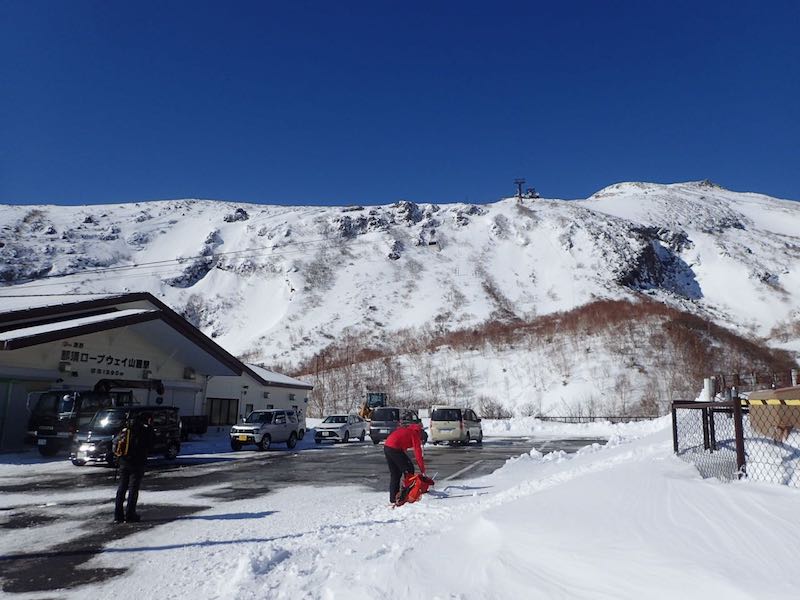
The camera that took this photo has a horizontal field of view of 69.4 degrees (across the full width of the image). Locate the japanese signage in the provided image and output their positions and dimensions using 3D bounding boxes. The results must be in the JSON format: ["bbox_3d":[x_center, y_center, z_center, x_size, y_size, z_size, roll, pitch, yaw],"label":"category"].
[{"bbox_3d":[-13.549,2.847,27.060,0.100,1.350,5.725,-3,-11,15],"label":"japanese signage"}]

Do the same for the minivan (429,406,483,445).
[{"bbox_3d":[2.982,6.413,29.625,1.695,1.840,4.690,-3,-11,18],"label":"minivan"}]

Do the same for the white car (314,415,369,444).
[{"bbox_3d":[-3.154,6.982,31.620,1.695,1.460,4.400,-3,-11,15],"label":"white car"}]

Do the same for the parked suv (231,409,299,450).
[{"bbox_3d":[-5.863,5.672,25.312,1.475,1.700,3.395,-3,-11,17],"label":"parked suv"}]

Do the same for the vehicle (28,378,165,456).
[{"bbox_3d":[-10.767,4.510,22.247,1.980,2.850,6.500,-3,-11,17],"label":"vehicle"}]

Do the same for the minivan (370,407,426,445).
[{"bbox_3d":[-0.082,6.545,30.325,1.720,1.840,4.700,-3,-11,14],"label":"minivan"}]

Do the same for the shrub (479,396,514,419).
[{"bbox_3d":[7.553,8.595,45.699,2.800,1.900,2.400,0,-11,0],"label":"shrub"}]

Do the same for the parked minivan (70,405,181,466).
[{"bbox_3d":[-8.795,4.415,18.854,1.475,1.780,3.395,-3,-11,16],"label":"parked minivan"}]

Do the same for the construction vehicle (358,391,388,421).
[{"bbox_3d":[-1.952,8.563,44.178,2.250,3.000,5.400,-8,-13,36],"label":"construction vehicle"}]

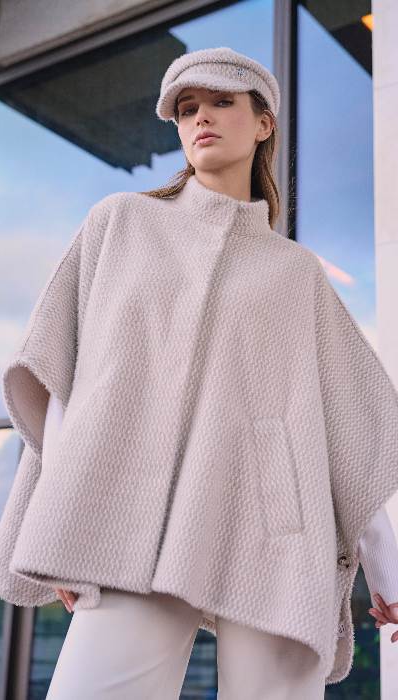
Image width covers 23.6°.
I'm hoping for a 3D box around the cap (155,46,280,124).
[{"bbox_3d":[0.033,-0.444,1.630,0.205,0.140,0.255,-4,-11,22],"label":"cap"}]

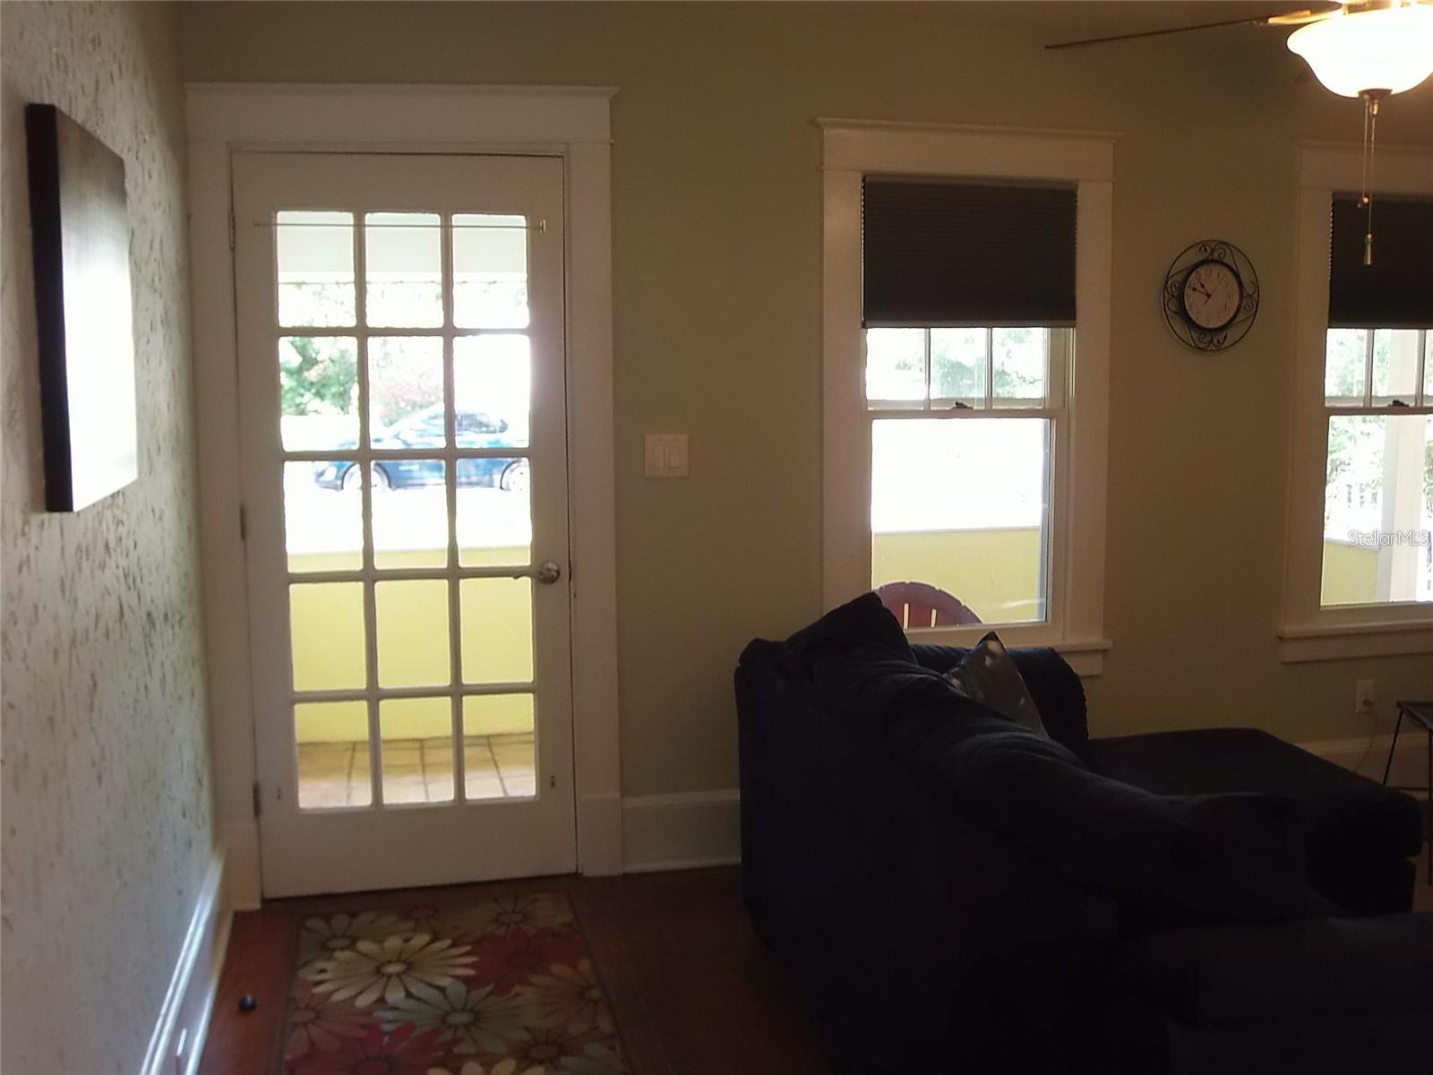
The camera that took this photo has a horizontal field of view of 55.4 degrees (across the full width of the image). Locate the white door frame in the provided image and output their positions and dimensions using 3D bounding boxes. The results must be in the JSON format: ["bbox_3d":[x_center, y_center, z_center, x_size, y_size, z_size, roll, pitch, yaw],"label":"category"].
[{"bbox_3d":[-0.828,-0.103,3.807,1.106,2.233,0.080,-2,6,-11],"label":"white door frame"}]

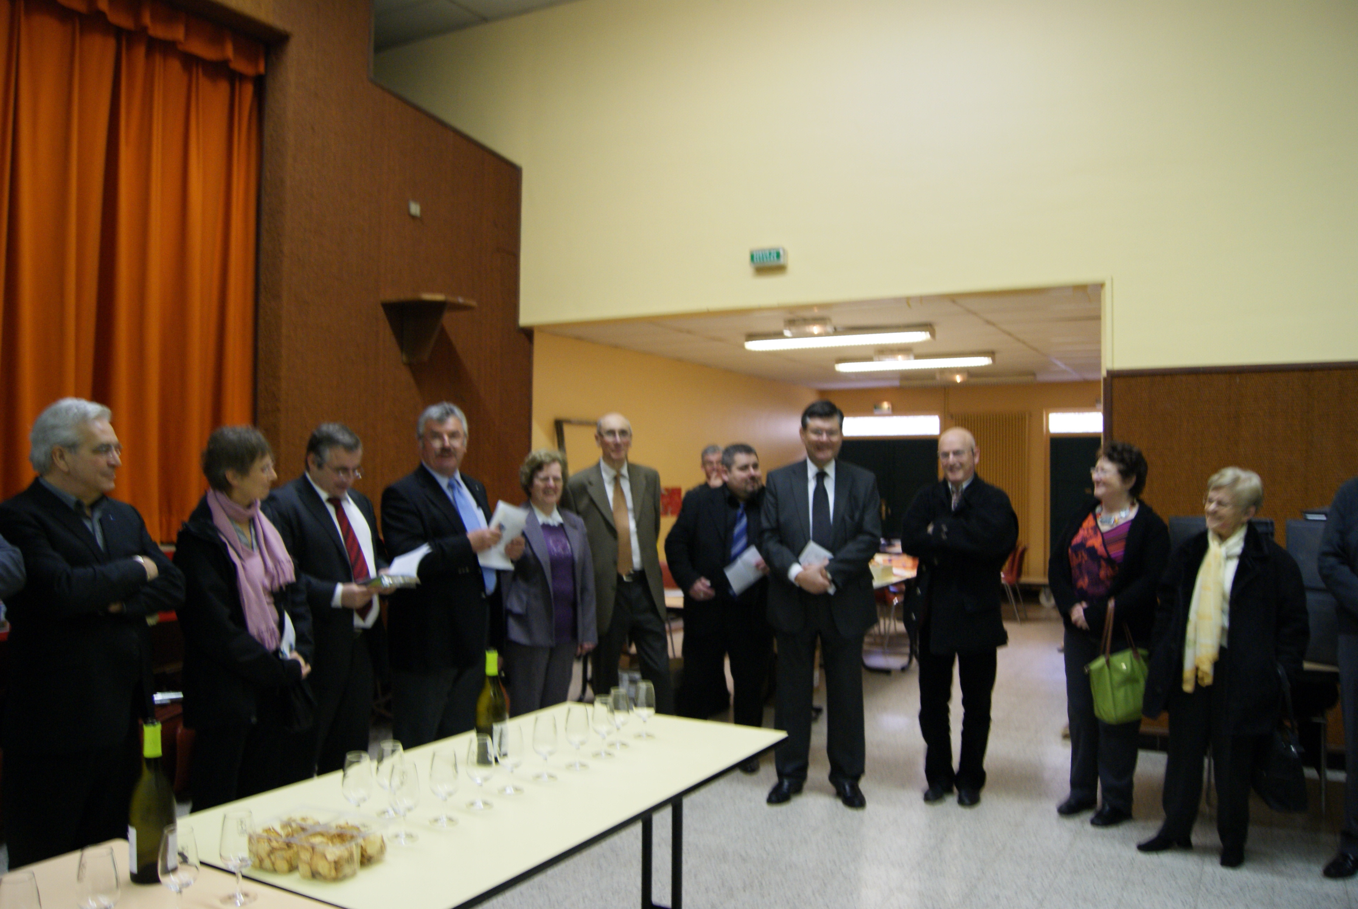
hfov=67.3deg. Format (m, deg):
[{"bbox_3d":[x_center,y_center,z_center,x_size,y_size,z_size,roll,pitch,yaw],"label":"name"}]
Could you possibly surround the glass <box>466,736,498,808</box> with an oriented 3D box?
[{"bbox_3d":[-0.446,0.717,2.311,0.066,0.155,0.066,1,-2,0],"label":"glass"}]

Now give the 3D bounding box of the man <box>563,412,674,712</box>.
[{"bbox_3d":[-0.277,0.703,4.720,0.520,1.790,0.350,1,-2,-10],"label":"man"}]

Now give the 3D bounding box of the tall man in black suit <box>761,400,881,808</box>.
[{"bbox_3d":[0.674,0.679,4.853,0.560,1.869,0.360,0,-2,8],"label":"tall man in black suit"}]

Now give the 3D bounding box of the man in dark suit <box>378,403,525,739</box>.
[{"bbox_3d":[-0.950,0.680,4.142,0.400,1.779,0.510,-1,-3,40],"label":"man in dark suit"}]

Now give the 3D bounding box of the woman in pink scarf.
[{"bbox_3d":[-1.409,0.721,3.290,0.380,1.623,0.460,-1,-3,32],"label":"woman in pink scarf"}]

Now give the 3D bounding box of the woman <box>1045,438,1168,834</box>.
[{"bbox_3d":[2.001,0.794,4.730,0.520,1.690,0.400,0,-2,43],"label":"woman"}]

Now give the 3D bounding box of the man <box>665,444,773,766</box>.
[{"bbox_3d":[0.246,0.783,5.320,0.570,1.680,0.400,2,-2,-19],"label":"man"}]

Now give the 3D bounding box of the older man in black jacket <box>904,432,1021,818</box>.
[{"bbox_3d":[1.343,0.746,4.880,0.550,1.770,0.400,0,-2,27],"label":"older man in black jacket"}]

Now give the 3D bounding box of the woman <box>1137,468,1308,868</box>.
[{"bbox_3d":[2.196,0.834,4.149,0.560,1.538,0.400,-1,-3,43],"label":"woman"}]

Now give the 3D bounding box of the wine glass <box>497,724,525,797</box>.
[{"bbox_3d":[-0.399,0.722,2.428,0.066,0.155,0.066,1,-2,0],"label":"wine glass"}]

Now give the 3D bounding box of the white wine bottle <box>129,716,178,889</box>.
[{"bbox_3d":[-0.968,0.636,1.882,0.079,0.293,0.079,1,-2,0],"label":"white wine bottle"}]

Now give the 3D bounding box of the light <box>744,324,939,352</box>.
[{"bbox_3d":[1.252,-0.934,8.212,1.570,0.110,0.170,0,-2,30],"label":"light"}]

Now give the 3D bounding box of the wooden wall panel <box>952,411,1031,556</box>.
[{"bbox_3d":[3.704,0.459,12.384,0.970,1.980,0.090,0,-2,30],"label":"wooden wall panel"}]

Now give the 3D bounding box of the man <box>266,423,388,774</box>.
[{"bbox_3d":[-1.190,0.716,3.450,0.420,1.665,0.510,0,-2,38],"label":"man"}]

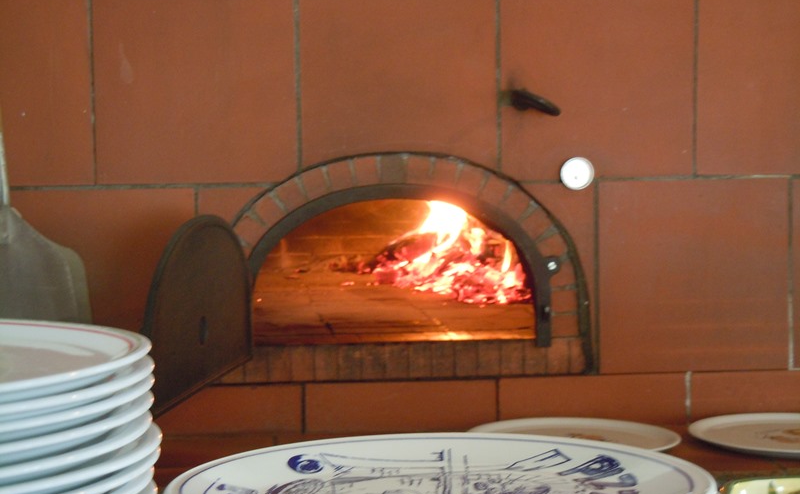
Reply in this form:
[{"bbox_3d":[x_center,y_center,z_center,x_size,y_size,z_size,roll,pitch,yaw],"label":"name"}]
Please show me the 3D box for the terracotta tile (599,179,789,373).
[{"bbox_3d":[0.463,0.045,2.825,0.303,0.303,0.018,-1,7,-5],"label":"terracotta tile"}]

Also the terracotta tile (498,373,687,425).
[{"bbox_3d":[0.308,0.244,2.838,0.298,0.078,0.018,-1,7,-5],"label":"terracotta tile"}]

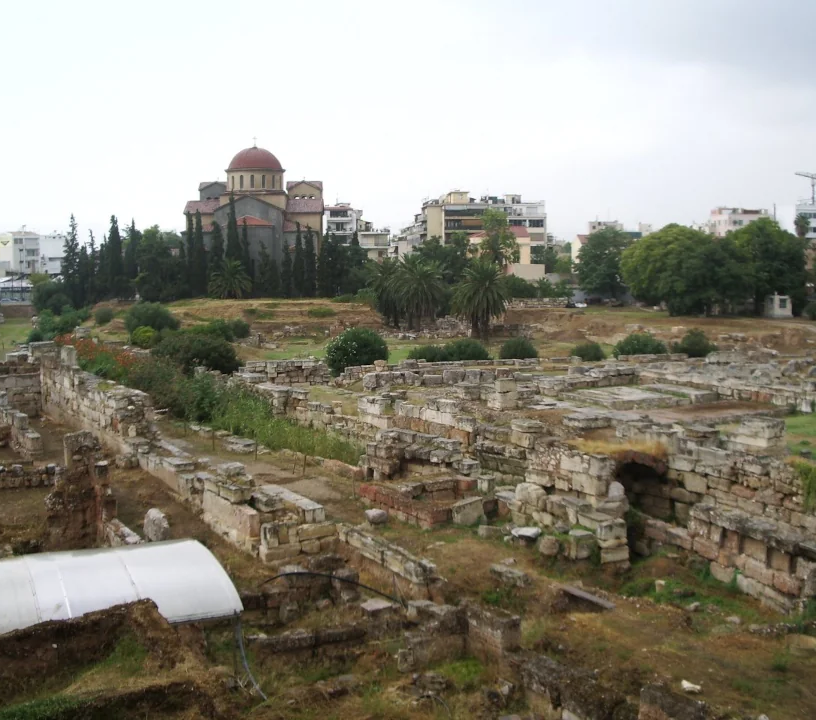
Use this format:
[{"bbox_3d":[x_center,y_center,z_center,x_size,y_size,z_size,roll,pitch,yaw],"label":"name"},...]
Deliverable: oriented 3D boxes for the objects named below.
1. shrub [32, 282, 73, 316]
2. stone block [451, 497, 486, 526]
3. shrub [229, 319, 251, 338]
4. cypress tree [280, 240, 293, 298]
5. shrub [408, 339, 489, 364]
[{"bbox_3d":[-50.545,-8.744,138.000,5.687,4.550,5.517,0,4,0],"label":"shrub"},{"bbox_3d":[1.547,3.908,25.093,0.850,0.660,0.450,-2,5,-22],"label":"stone block"},{"bbox_3d":[-17.360,-3.245,100.000,2.370,2.061,2.370,0,4,0],"label":"shrub"},{"bbox_3d":[-20.029,-15.001,160.000,1.980,9.730,1.980,0,4,0],"label":"cypress tree"},{"bbox_3d":[3.380,-0.690,79.000,6.670,2.120,2.800,0,4,0],"label":"shrub"}]

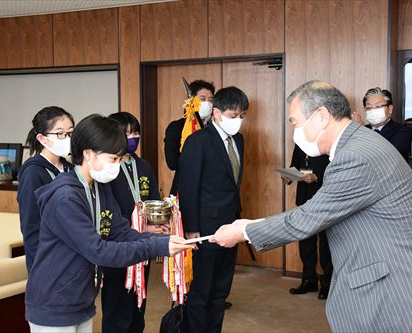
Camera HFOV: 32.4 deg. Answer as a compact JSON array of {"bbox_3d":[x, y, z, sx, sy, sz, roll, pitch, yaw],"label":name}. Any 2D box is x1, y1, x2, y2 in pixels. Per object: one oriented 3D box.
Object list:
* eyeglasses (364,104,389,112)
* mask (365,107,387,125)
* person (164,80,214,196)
[{"bbox_3d":[1.061,-0.363,4.370,0.140,0.042,0.140,-5,5,38],"label":"eyeglasses"},{"bbox_3d":[1.034,-0.311,4.320,0.135,0.110,0.075,-5,5,38],"label":"mask"},{"bbox_3d":[-0.010,0.300,4.720,0.540,1.740,0.360,-1,3,-18],"label":"person"}]

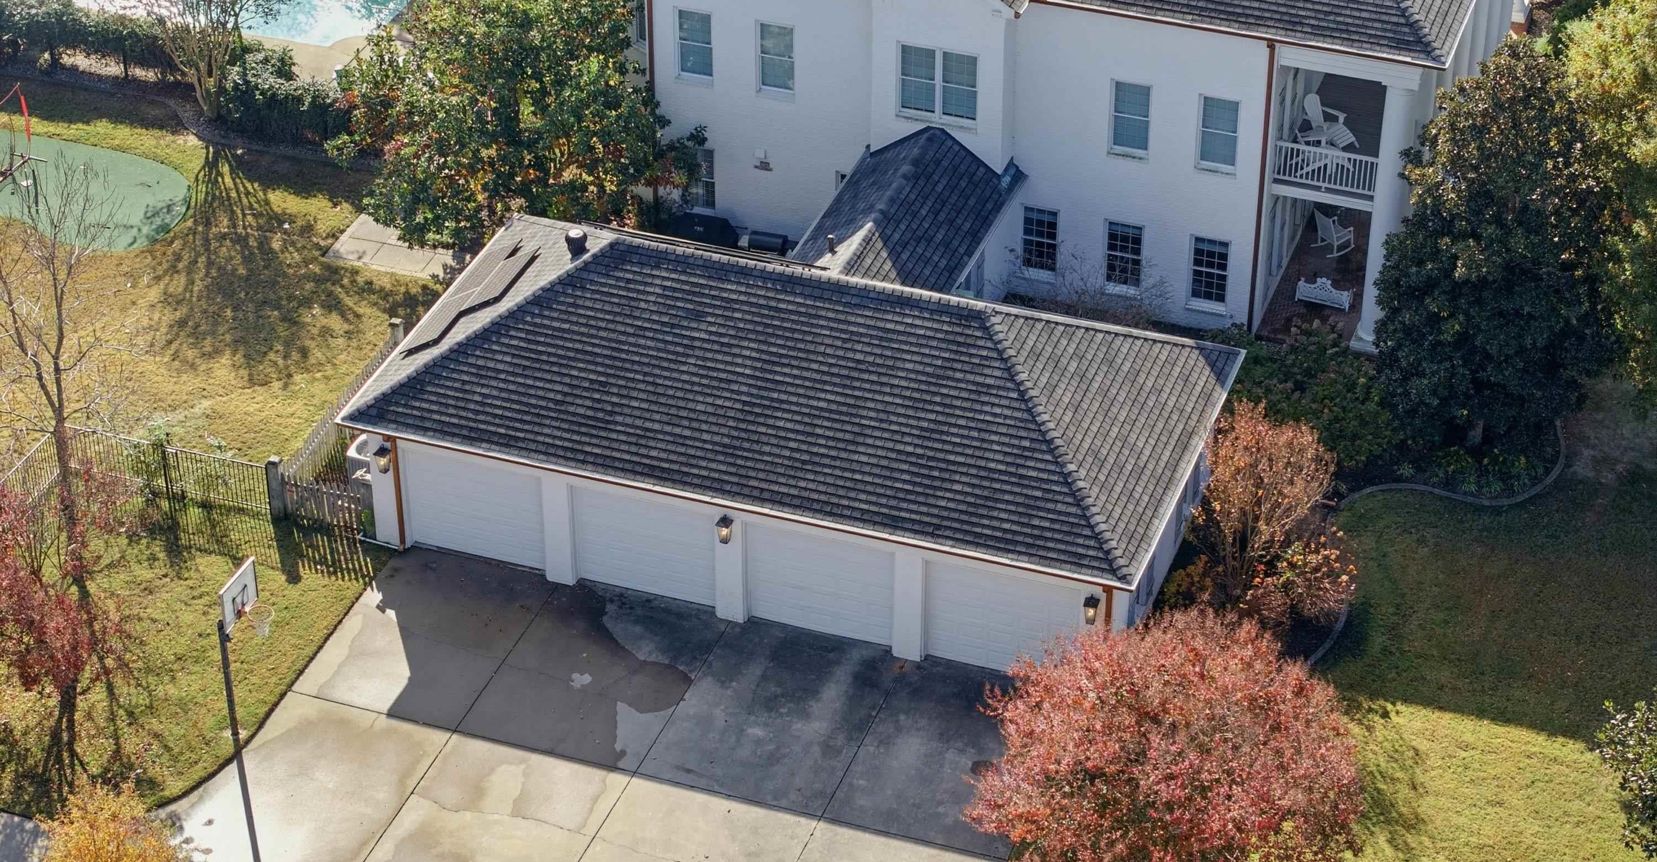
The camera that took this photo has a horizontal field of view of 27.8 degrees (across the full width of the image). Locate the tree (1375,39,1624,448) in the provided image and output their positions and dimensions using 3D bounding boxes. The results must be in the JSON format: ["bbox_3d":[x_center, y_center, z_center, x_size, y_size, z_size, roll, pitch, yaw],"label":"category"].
[{"bbox_3d":[13.513,-3.710,67.627,4.900,9.400,4.800,0,34,0],"label":"tree"}]

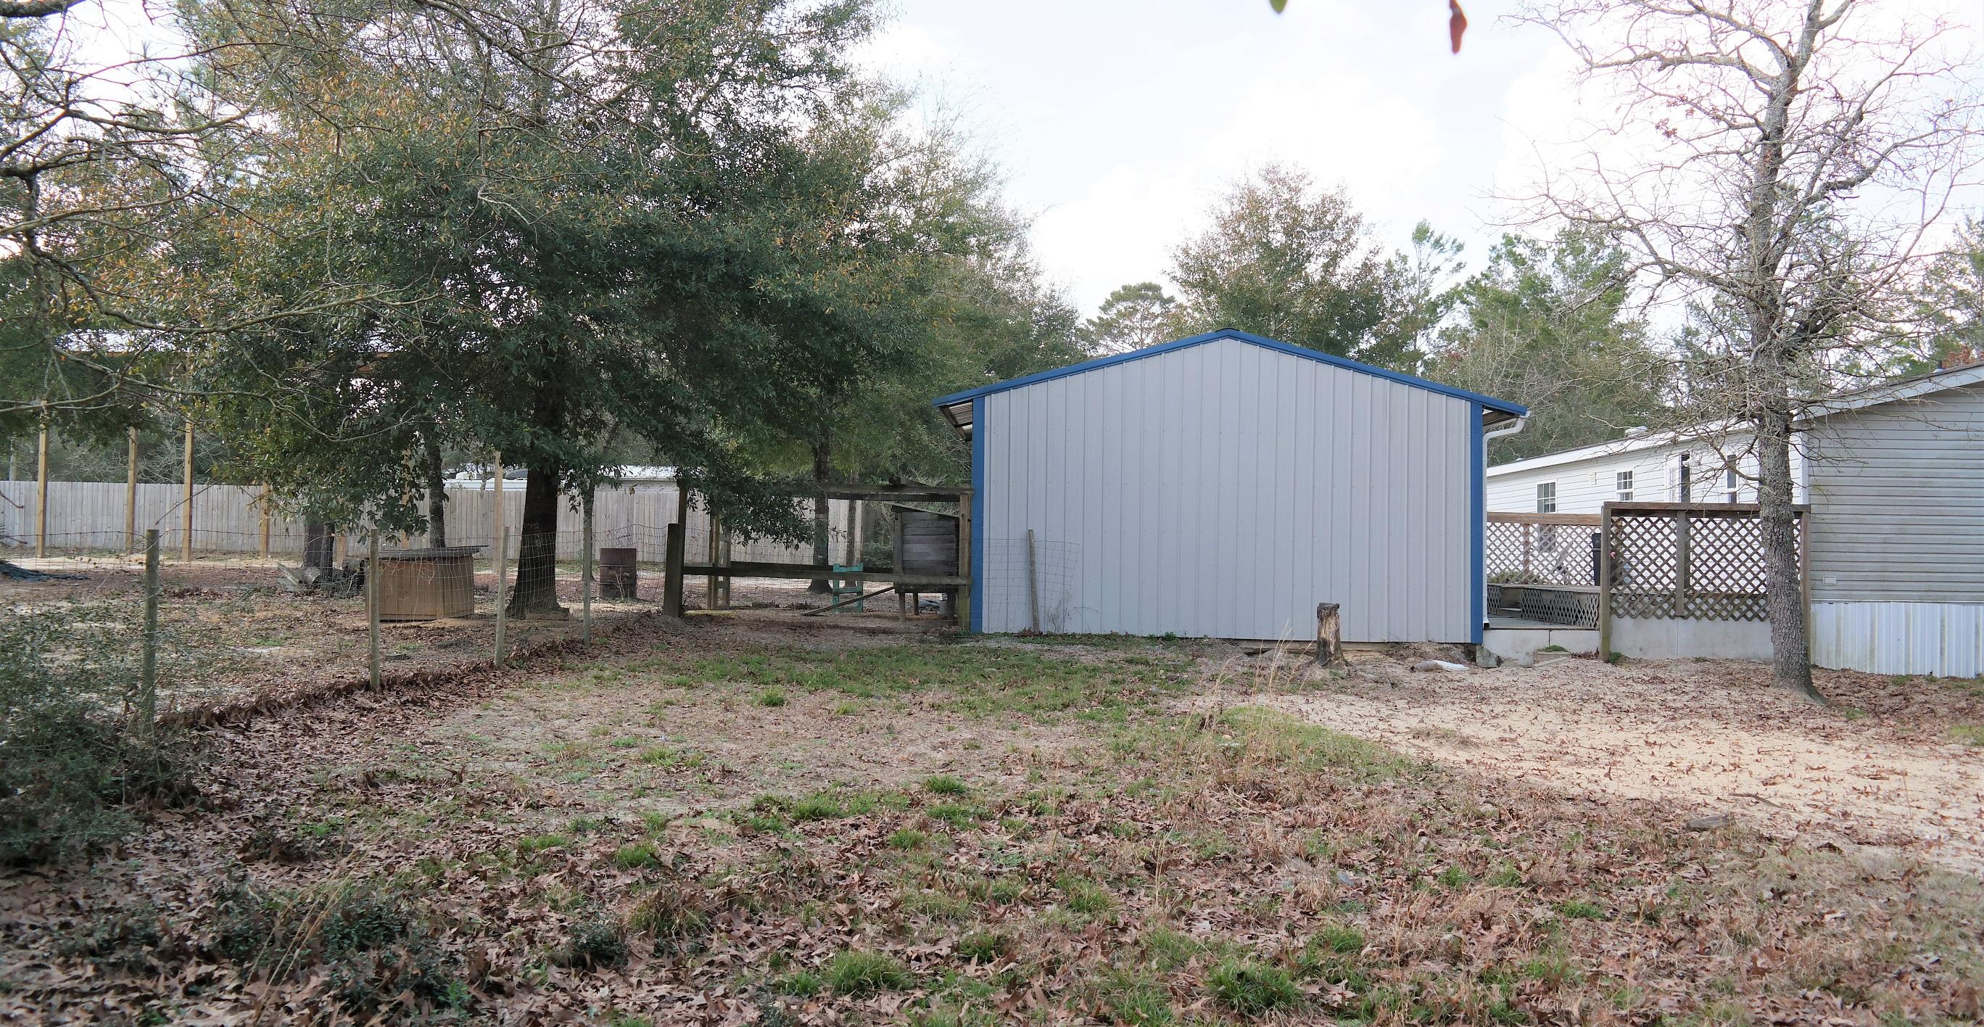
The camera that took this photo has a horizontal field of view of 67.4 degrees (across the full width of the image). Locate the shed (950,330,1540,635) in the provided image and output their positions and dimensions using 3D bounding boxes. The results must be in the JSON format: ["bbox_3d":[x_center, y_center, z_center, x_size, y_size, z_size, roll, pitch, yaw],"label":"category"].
[{"bbox_3d":[3.000,-0.269,20.897,7.100,3.700,5.900,1,-1,2],"label":"shed"}]

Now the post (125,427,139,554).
[{"bbox_3d":[-20.819,-0.563,36.000,0.160,3.114,0.160,1,-1,2],"label":"post"}]

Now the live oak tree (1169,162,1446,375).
[{"bbox_3d":[8.058,-3.630,38.000,7.500,10.700,7.300,1,-1,2],"label":"live oak tree"}]

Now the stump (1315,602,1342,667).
[{"bbox_3d":[3.686,1.325,16.300,0.280,0.710,0.280,1,-1,2],"label":"stump"}]

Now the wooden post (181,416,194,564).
[{"bbox_3d":[-17.846,-0.524,33.000,0.160,3.284,0.160,1,-1,2],"label":"wooden post"}]

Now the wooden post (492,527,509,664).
[{"bbox_3d":[-4.690,0.780,14.200,0.080,1.324,0.080,3,-1,2],"label":"wooden post"}]

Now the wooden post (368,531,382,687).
[{"bbox_3d":[-4.977,0.775,12.000,0.085,1.325,0.085,1,-1,2],"label":"wooden post"}]

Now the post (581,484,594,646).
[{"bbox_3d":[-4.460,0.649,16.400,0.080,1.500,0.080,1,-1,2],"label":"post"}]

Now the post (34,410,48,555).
[{"bbox_3d":[-21.753,-0.709,34.000,0.160,3.472,0.160,1,-1,2],"label":"post"}]

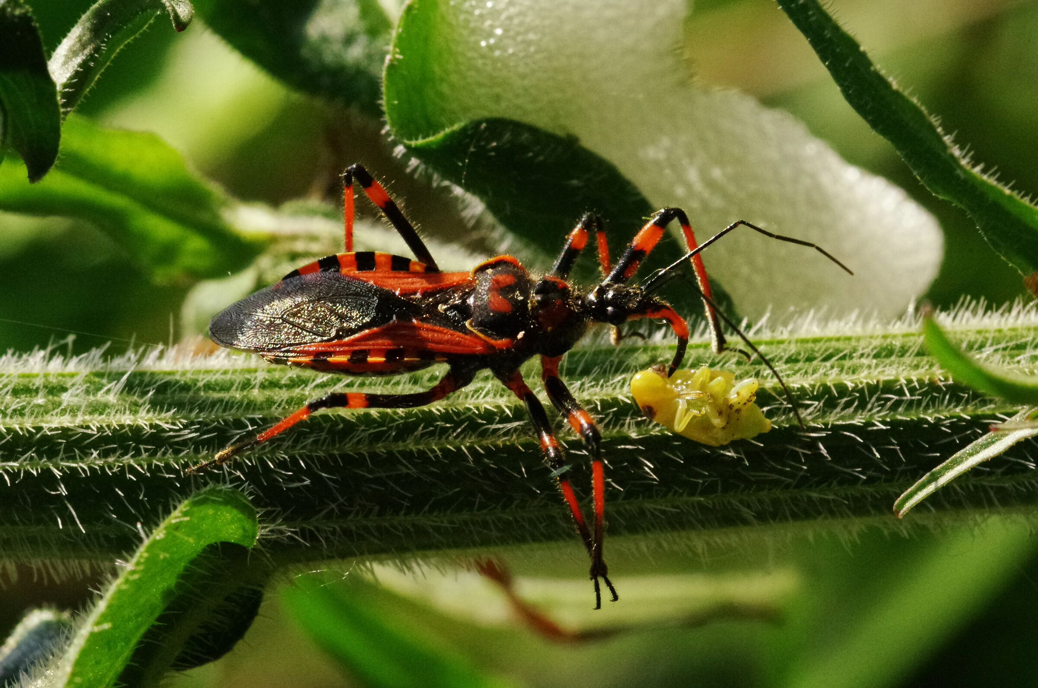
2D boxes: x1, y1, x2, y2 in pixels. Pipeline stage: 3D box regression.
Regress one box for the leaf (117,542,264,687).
[{"bbox_3d":[-0.012,0.010,0.159,0.007,0.005,0.003,-47,20,0],"label":"leaf"}]

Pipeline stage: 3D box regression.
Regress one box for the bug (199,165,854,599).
[{"bbox_3d":[0.000,0.001,0.159,0.024,0.008,0.015,-3,50,-2],"label":"bug"}]

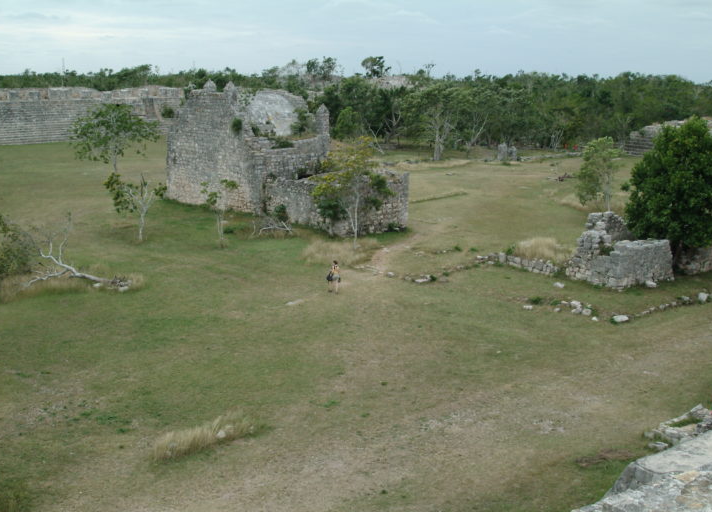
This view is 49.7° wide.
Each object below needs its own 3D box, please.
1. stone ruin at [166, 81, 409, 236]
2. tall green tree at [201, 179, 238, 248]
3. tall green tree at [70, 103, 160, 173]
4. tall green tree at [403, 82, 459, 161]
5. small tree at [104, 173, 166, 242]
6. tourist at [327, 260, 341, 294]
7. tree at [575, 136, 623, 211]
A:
[{"bbox_3d":[-5.438,-8.475,59.888,8.000,9.800,22.500,-12,18,-43],"label":"stone ruin"},{"bbox_3d":[-8.306,-2.550,46.733,2.220,4.230,2.220,-2,13,-10],"label":"tall green tree"},{"bbox_3d":[-23.961,-11.340,76.514,8.610,7.670,8.610,-4,14,-17],"label":"tall green tree"},{"bbox_3d":[9.310,-16.759,95.980,6.720,9.620,6.720,1,13,5],"label":"tall green tree"},{"bbox_3d":[-14.006,-3.093,48.780,3.780,4.310,3.780,-4,14,-16],"label":"small tree"},{"bbox_3d":[-1.096,0.999,37.313,0.600,1.660,0.450,2,13,8],"label":"tourist"},{"bbox_3d":[18.649,-6.181,59.061,3.540,5.900,3.540,4,14,17],"label":"tree"}]

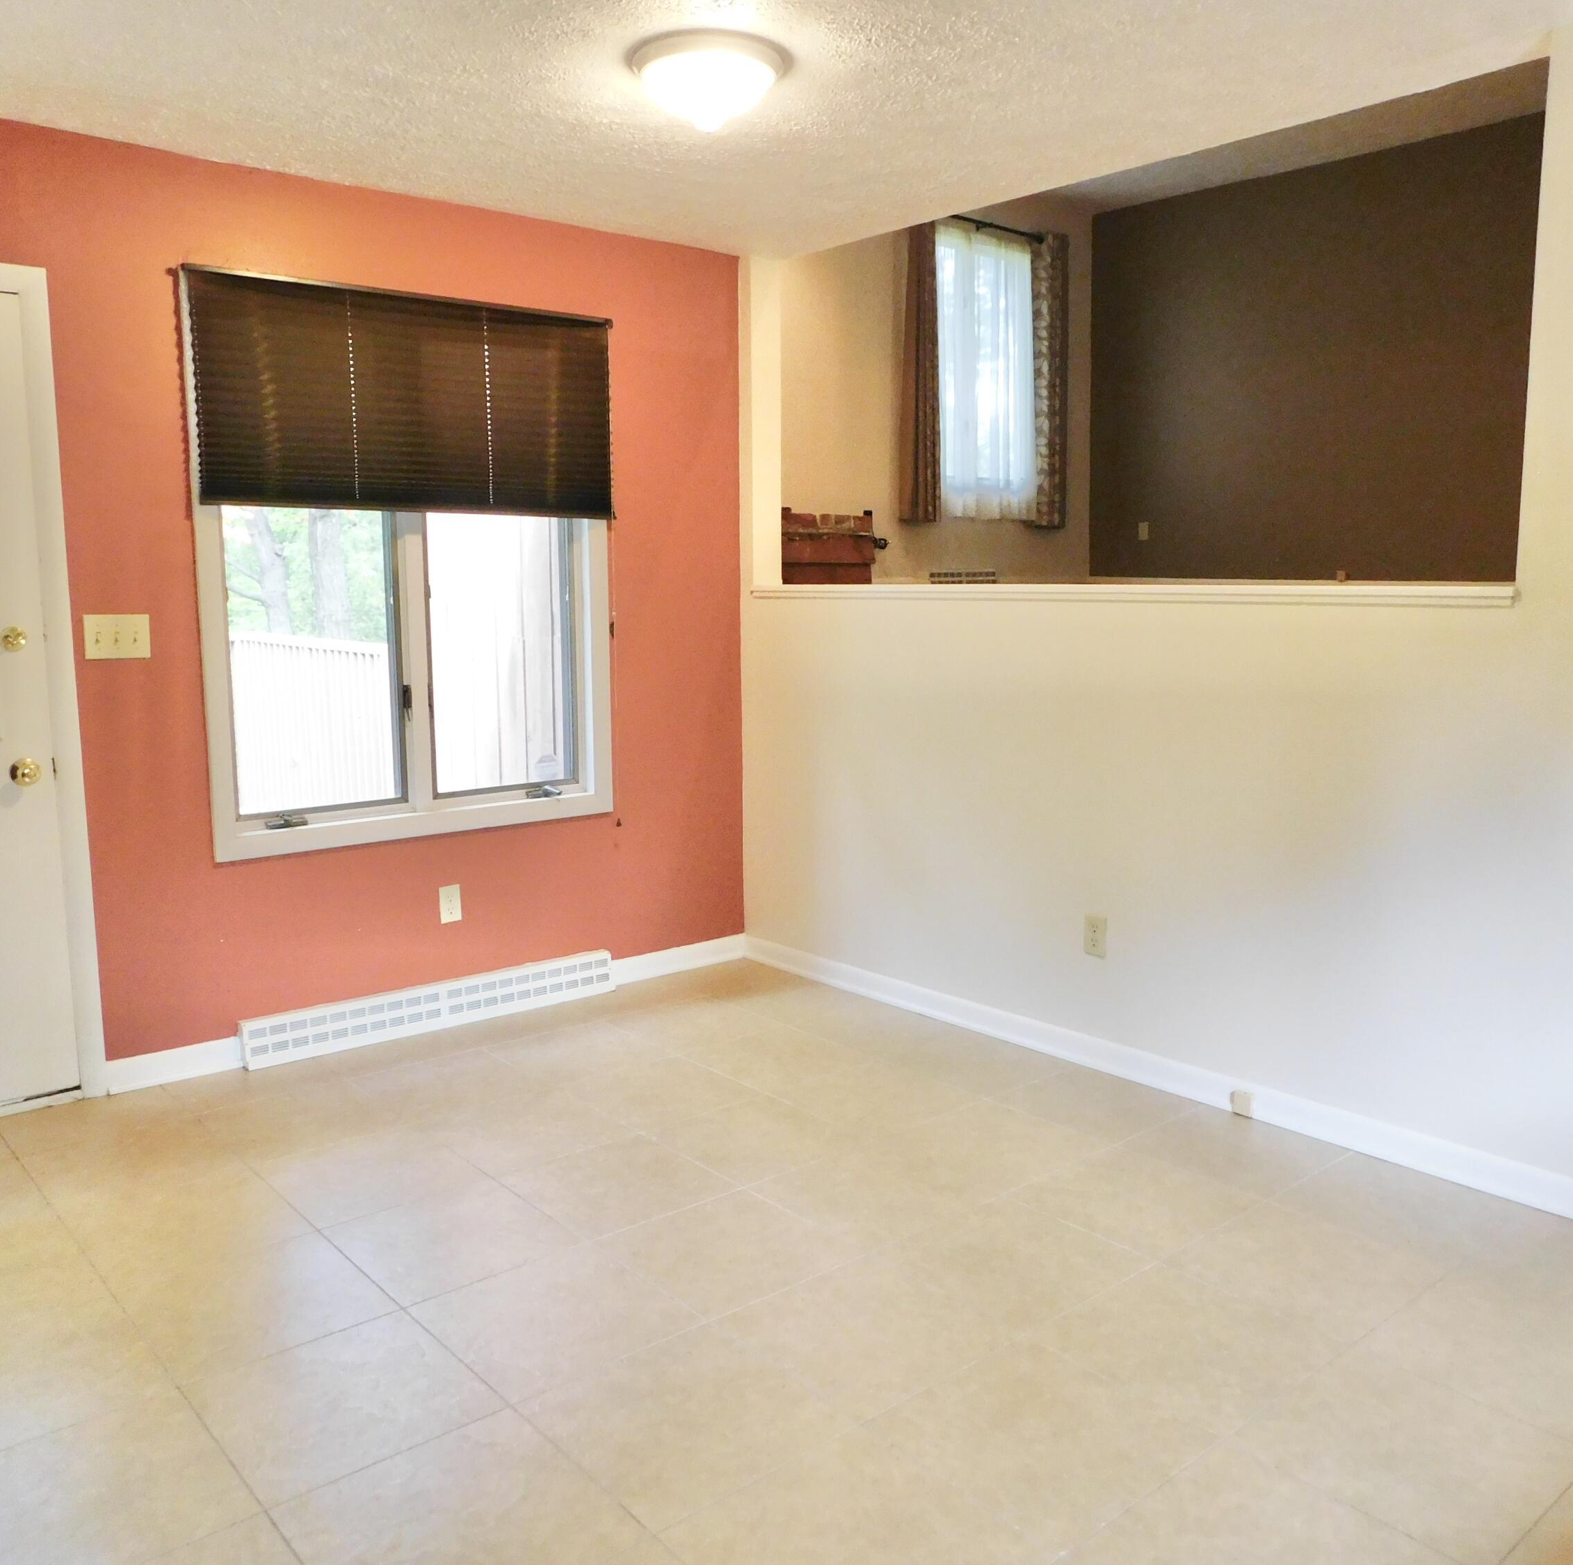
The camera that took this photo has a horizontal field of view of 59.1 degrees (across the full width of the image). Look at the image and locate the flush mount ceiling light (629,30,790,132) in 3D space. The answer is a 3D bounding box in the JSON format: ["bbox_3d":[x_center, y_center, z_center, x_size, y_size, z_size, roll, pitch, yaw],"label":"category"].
[{"bbox_3d":[-0.162,-1.460,2.950,0.348,0.143,0.348,0,8,0],"label":"flush mount ceiling light"}]

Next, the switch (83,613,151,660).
[{"bbox_3d":[-1.735,-0.379,3.599,0.160,0.113,0.016,-7,10,-39],"label":"switch"}]

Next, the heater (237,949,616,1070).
[{"bbox_3d":[-1.065,0.680,4.284,1.220,0.138,0.056,-7,10,-39],"label":"heater"}]

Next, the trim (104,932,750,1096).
[{"bbox_3d":[-0.985,0.692,4.380,2.160,0.090,0.018,-7,10,-39],"label":"trim"}]

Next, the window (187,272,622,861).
[{"bbox_3d":[-1.086,-0.623,4.124,1.300,1.565,0.100,-7,10,-39],"label":"window"}]

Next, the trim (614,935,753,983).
[{"bbox_3d":[-0.366,0.621,4.886,0.555,0.086,0.018,-7,10,-39],"label":"trim"}]

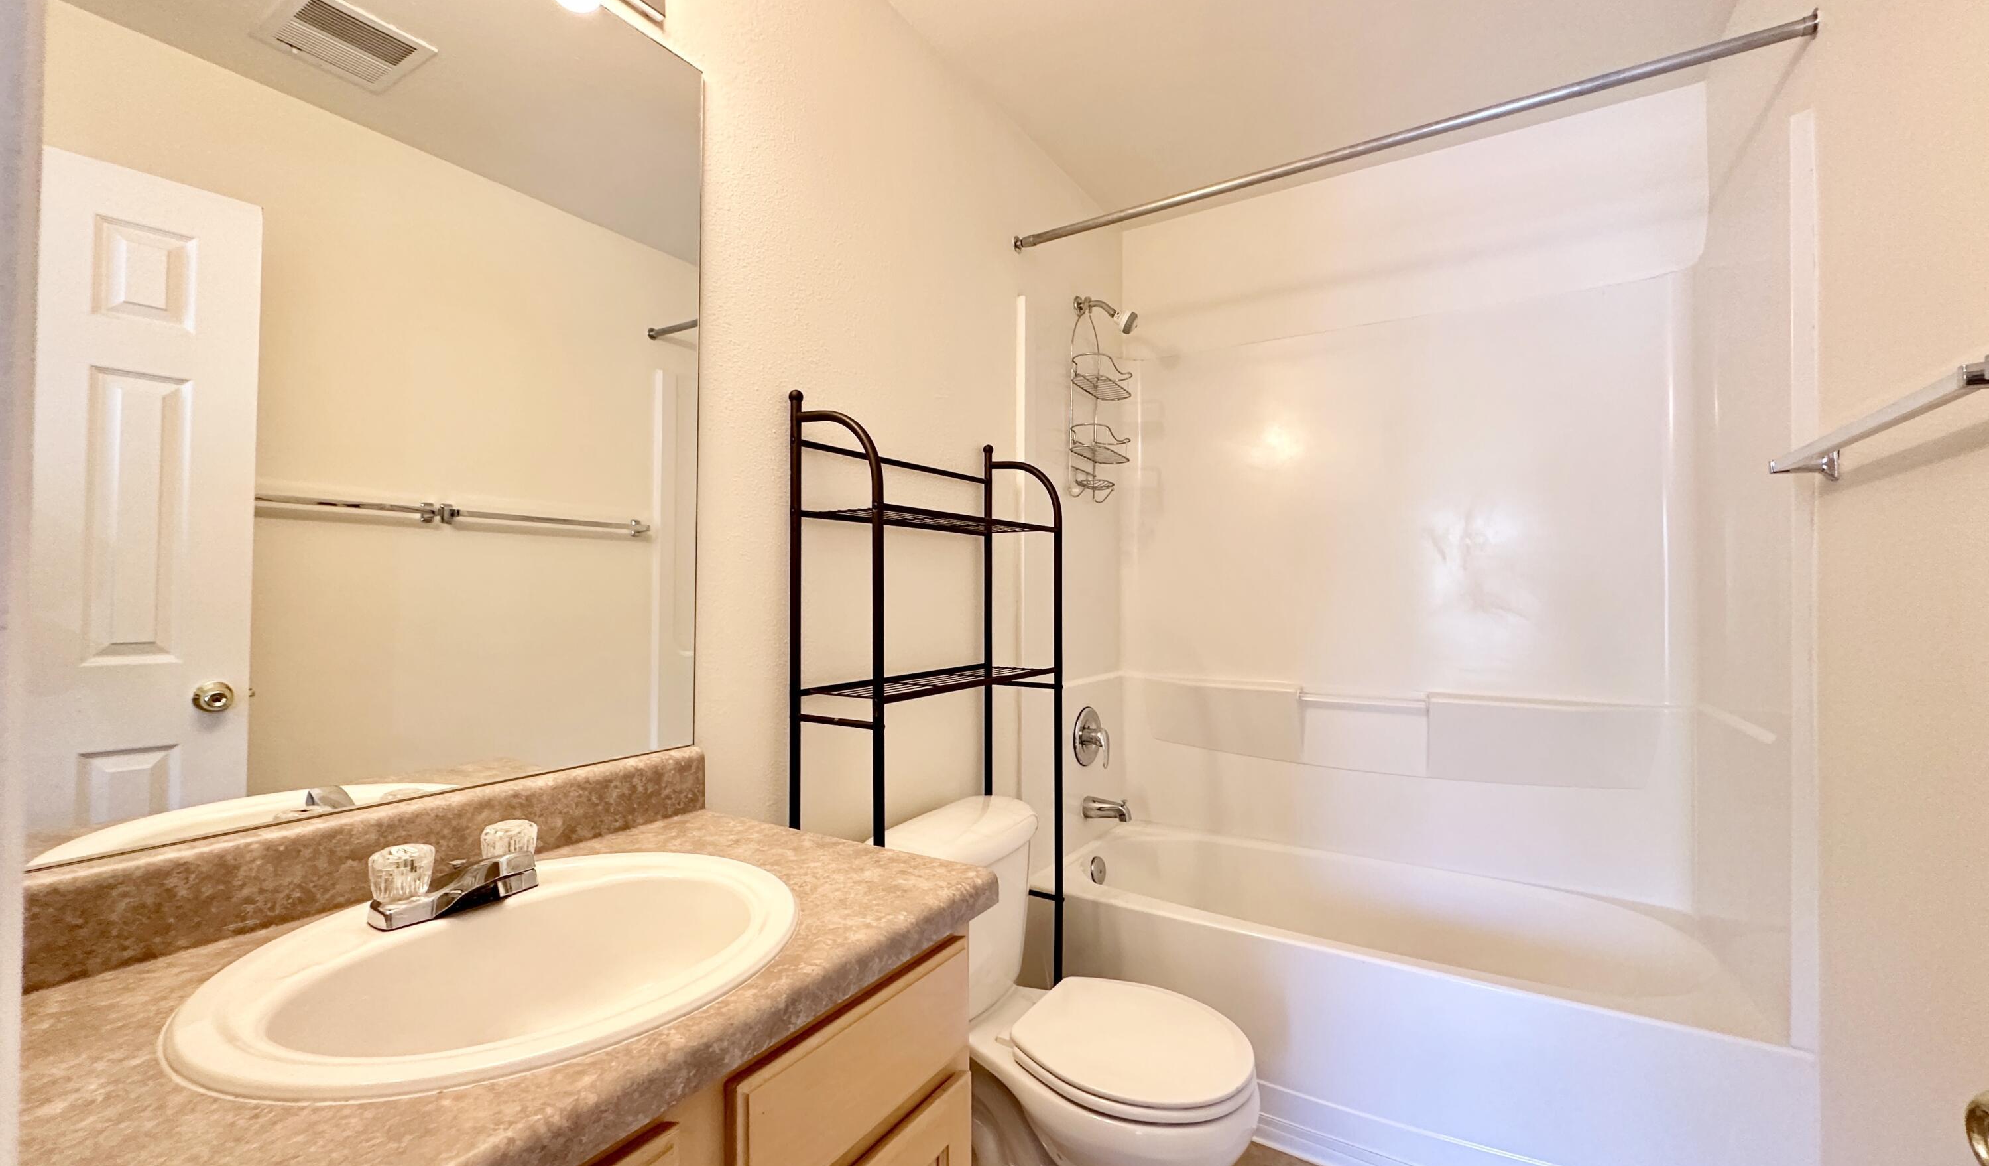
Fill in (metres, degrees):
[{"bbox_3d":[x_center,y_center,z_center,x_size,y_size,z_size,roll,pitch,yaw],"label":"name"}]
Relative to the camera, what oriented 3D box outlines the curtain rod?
[{"bbox_3d":[0.693,-0.900,1.702,1.510,0.045,0.045,0,-1,32],"label":"curtain rod"}]

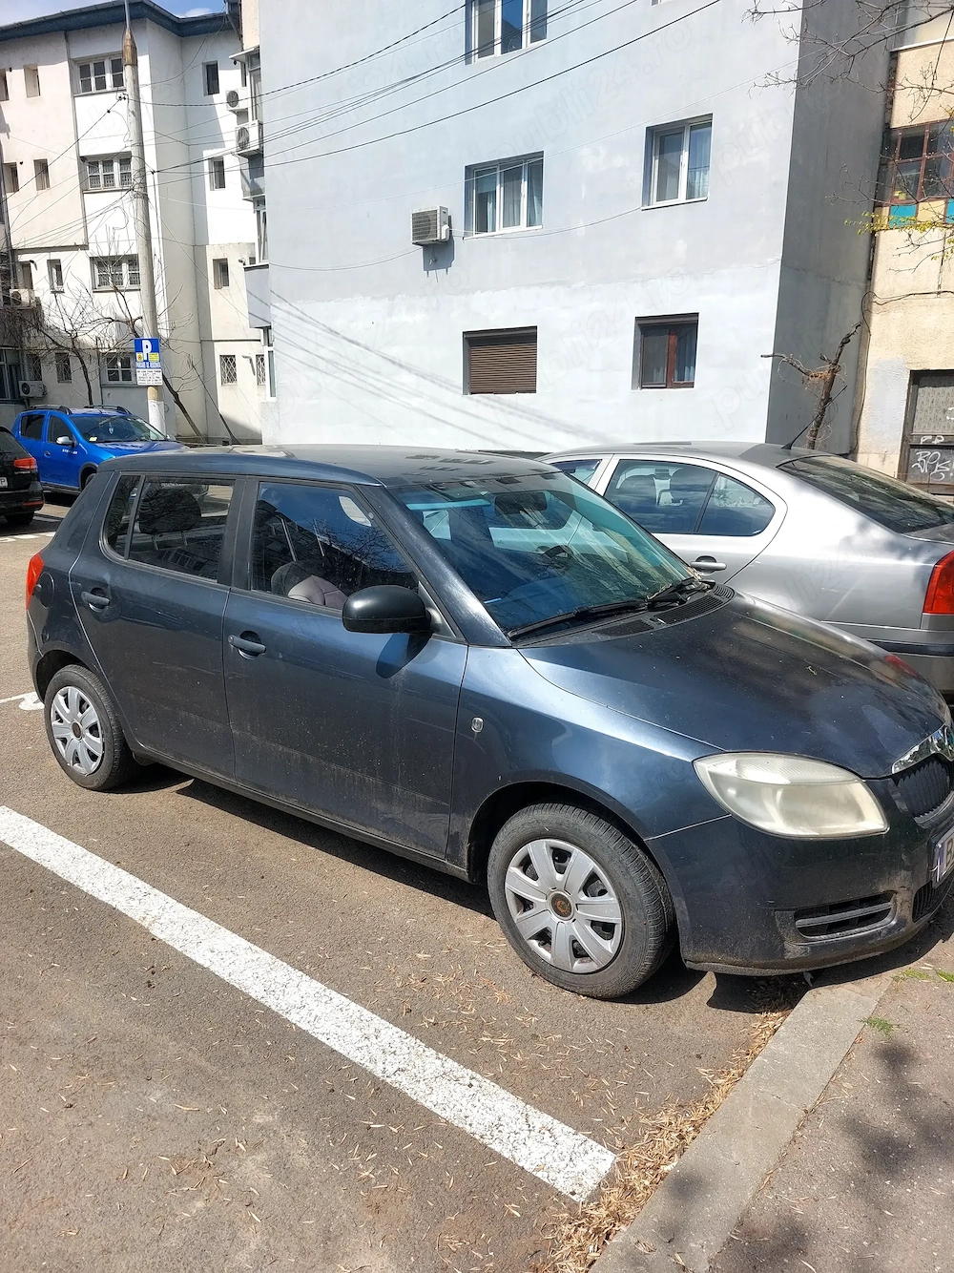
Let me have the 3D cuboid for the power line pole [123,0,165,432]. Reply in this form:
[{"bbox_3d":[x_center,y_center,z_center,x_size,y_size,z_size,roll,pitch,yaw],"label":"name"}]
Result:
[{"bbox_3d":[-6.186,-7.063,16.465,0.320,8.800,0.320,11,17,34],"label":"power line pole"}]

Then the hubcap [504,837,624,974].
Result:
[{"bbox_3d":[0.248,0.773,2.537,0.400,0.400,0.060,12,18,38],"label":"hubcap"}]

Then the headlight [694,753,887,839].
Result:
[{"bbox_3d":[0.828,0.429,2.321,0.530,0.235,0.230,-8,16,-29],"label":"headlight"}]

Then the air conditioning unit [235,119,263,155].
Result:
[{"bbox_3d":[-4.973,-10.992,19.503,0.750,0.540,0.280,10,17,33],"label":"air conditioning unit"}]

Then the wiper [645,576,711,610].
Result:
[{"bbox_3d":[0.747,-0.160,3.315,0.100,0.070,0.580,10,17,34],"label":"wiper"}]

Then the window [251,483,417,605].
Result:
[{"bbox_3d":[-0.471,-0.279,2.875,0.800,0.410,0.055,10,-5,34],"label":"window"}]

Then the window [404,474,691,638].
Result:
[{"bbox_3d":[0.306,-0.350,3.195,0.800,0.110,1.360,45,33,18],"label":"window"}]

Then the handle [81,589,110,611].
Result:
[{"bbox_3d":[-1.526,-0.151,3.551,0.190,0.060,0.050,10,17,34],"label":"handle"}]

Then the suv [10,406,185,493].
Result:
[{"bbox_3d":[-6.184,-2.975,14.640,4.080,1.600,1.800,12,18,39],"label":"suv"}]

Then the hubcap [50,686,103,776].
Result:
[{"bbox_3d":[-1.758,0.415,3.899,0.400,0.400,0.060,10,17,34],"label":"hubcap"}]

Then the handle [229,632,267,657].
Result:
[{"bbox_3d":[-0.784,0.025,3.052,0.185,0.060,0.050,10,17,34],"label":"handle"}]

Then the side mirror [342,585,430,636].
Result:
[{"bbox_3d":[-0.263,-0.078,2.605,0.150,0.152,0.230,10,17,34],"label":"side mirror"}]

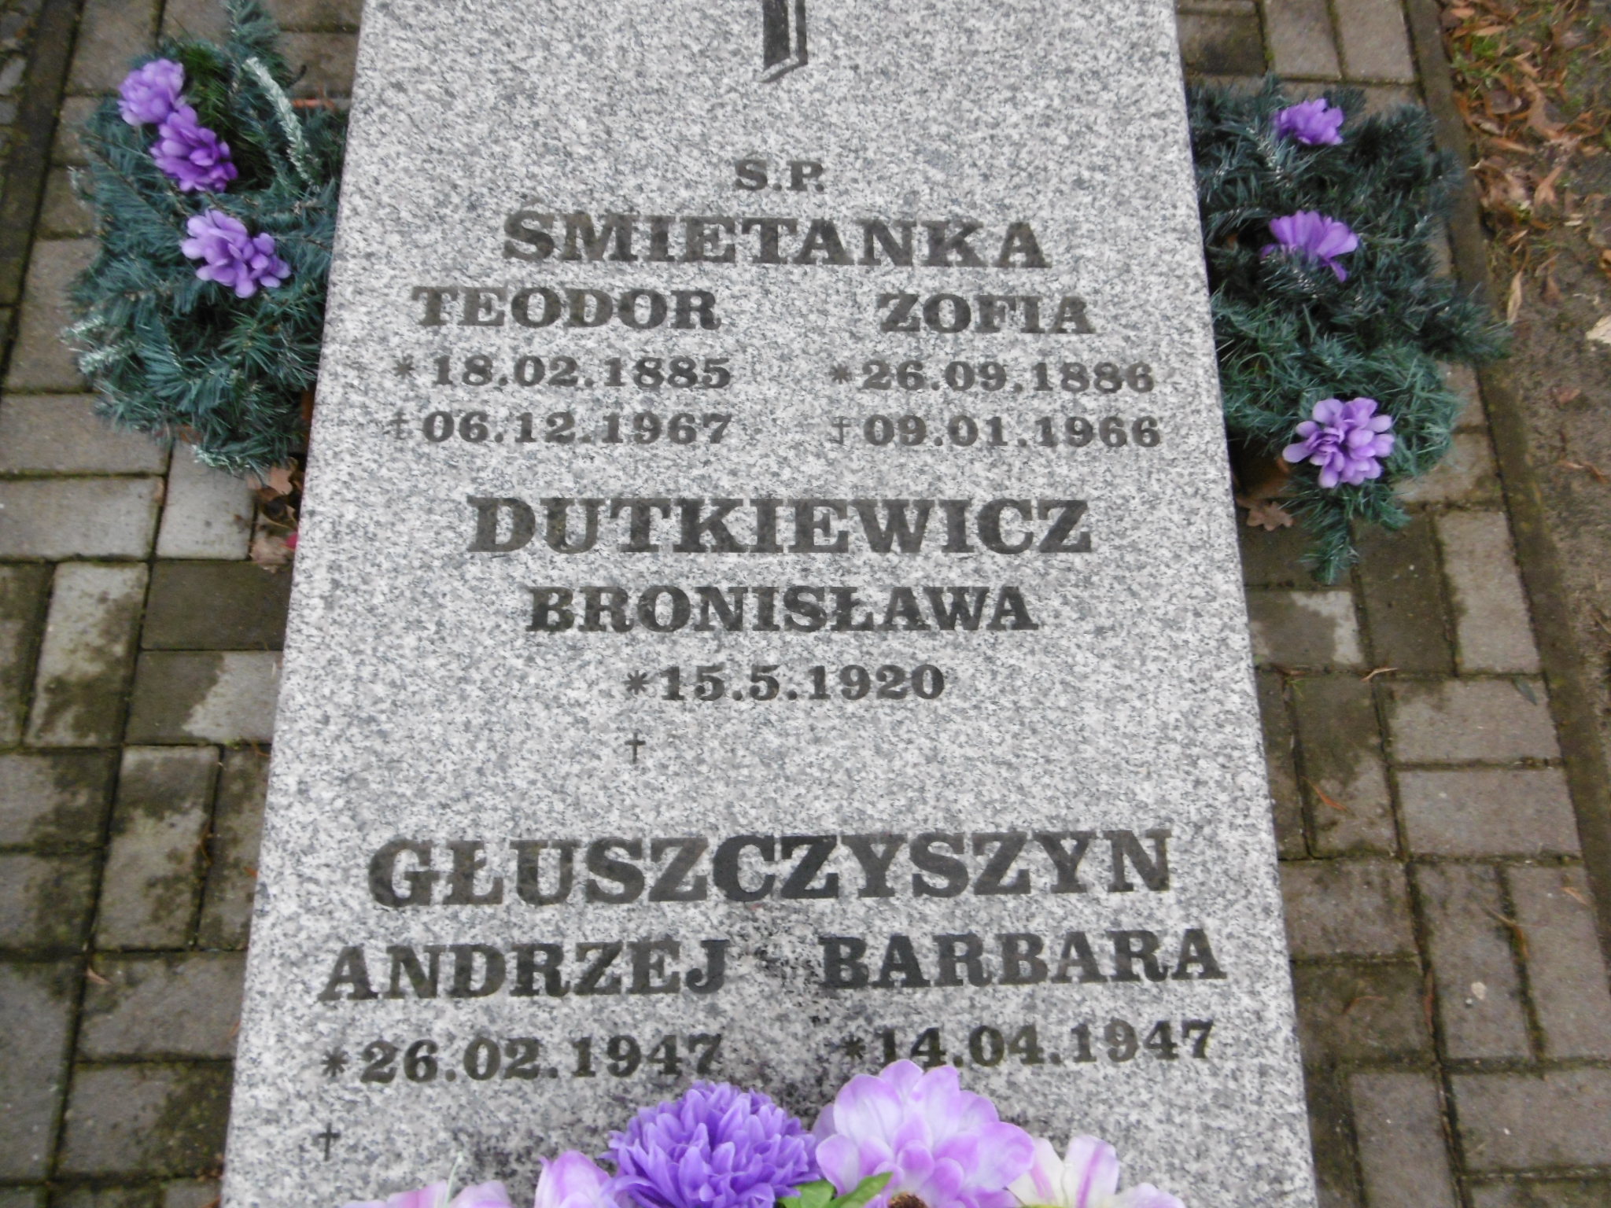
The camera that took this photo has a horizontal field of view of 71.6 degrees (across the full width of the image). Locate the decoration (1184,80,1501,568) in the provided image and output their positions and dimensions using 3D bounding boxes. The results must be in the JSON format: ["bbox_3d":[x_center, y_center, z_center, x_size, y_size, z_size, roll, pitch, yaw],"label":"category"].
[{"bbox_3d":[0.572,-0.318,1.237,0.333,0.190,0.545,0,73,-3],"label":"decoration"}]

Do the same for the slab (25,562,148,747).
[{"bbox_3d":[-0.748,0.058,1.196,0.096,0.060,0.196,-1,73,-2],"label":"slab"}]

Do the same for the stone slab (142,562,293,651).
[{"bbox_3d":[-0.601,0.009,1.215,0.191,0.060,0.096,-1,73,-2],"label":"stone slab"}]

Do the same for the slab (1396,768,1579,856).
[{"bbox_3d":[0.721,0.229,1.218,0.189,0.060,0.096,0,74,-5],"label":"slab"}]

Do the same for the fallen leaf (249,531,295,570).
[{"bbox_3d":[-0.570,-0.057,1.194,0.046,0.015,0.043,-1,73,-2],"label":"fallen leaf"}]

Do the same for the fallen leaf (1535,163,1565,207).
[{"bbox_3d":[0.950,-0.535,1.426,0.029,0.012,0.081,22,73,2],"label":"fallen leaf"}]

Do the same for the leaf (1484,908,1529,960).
[{"bbox_3d":[0.727,0.333,1.151,0.019,0.010,0.065,-35,79,-13],"label":"leaf"}]

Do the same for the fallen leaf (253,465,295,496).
[{"bbox_3d":[-0.578,-0.134,1.215,0.043,0.015,0.037,-1,73,-2],"label":"fallen leaf"}]

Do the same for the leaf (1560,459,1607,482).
[{"bbox_3d":[0.918,-0.161,1.314,0.059,0.010,0.019,27,73,3],"label":"leaf"}]

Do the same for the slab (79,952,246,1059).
[{"bbox_3d":[-0.593,0.391,1.097,0.191,0.060,0.096,-1,73,-2],"label":"slab"}]

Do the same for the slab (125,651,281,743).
[{"bbox_3d":[-0.599,0.104,1.185,0.191,0.060,0.096,-1,73,-2],"label":"slab"}]

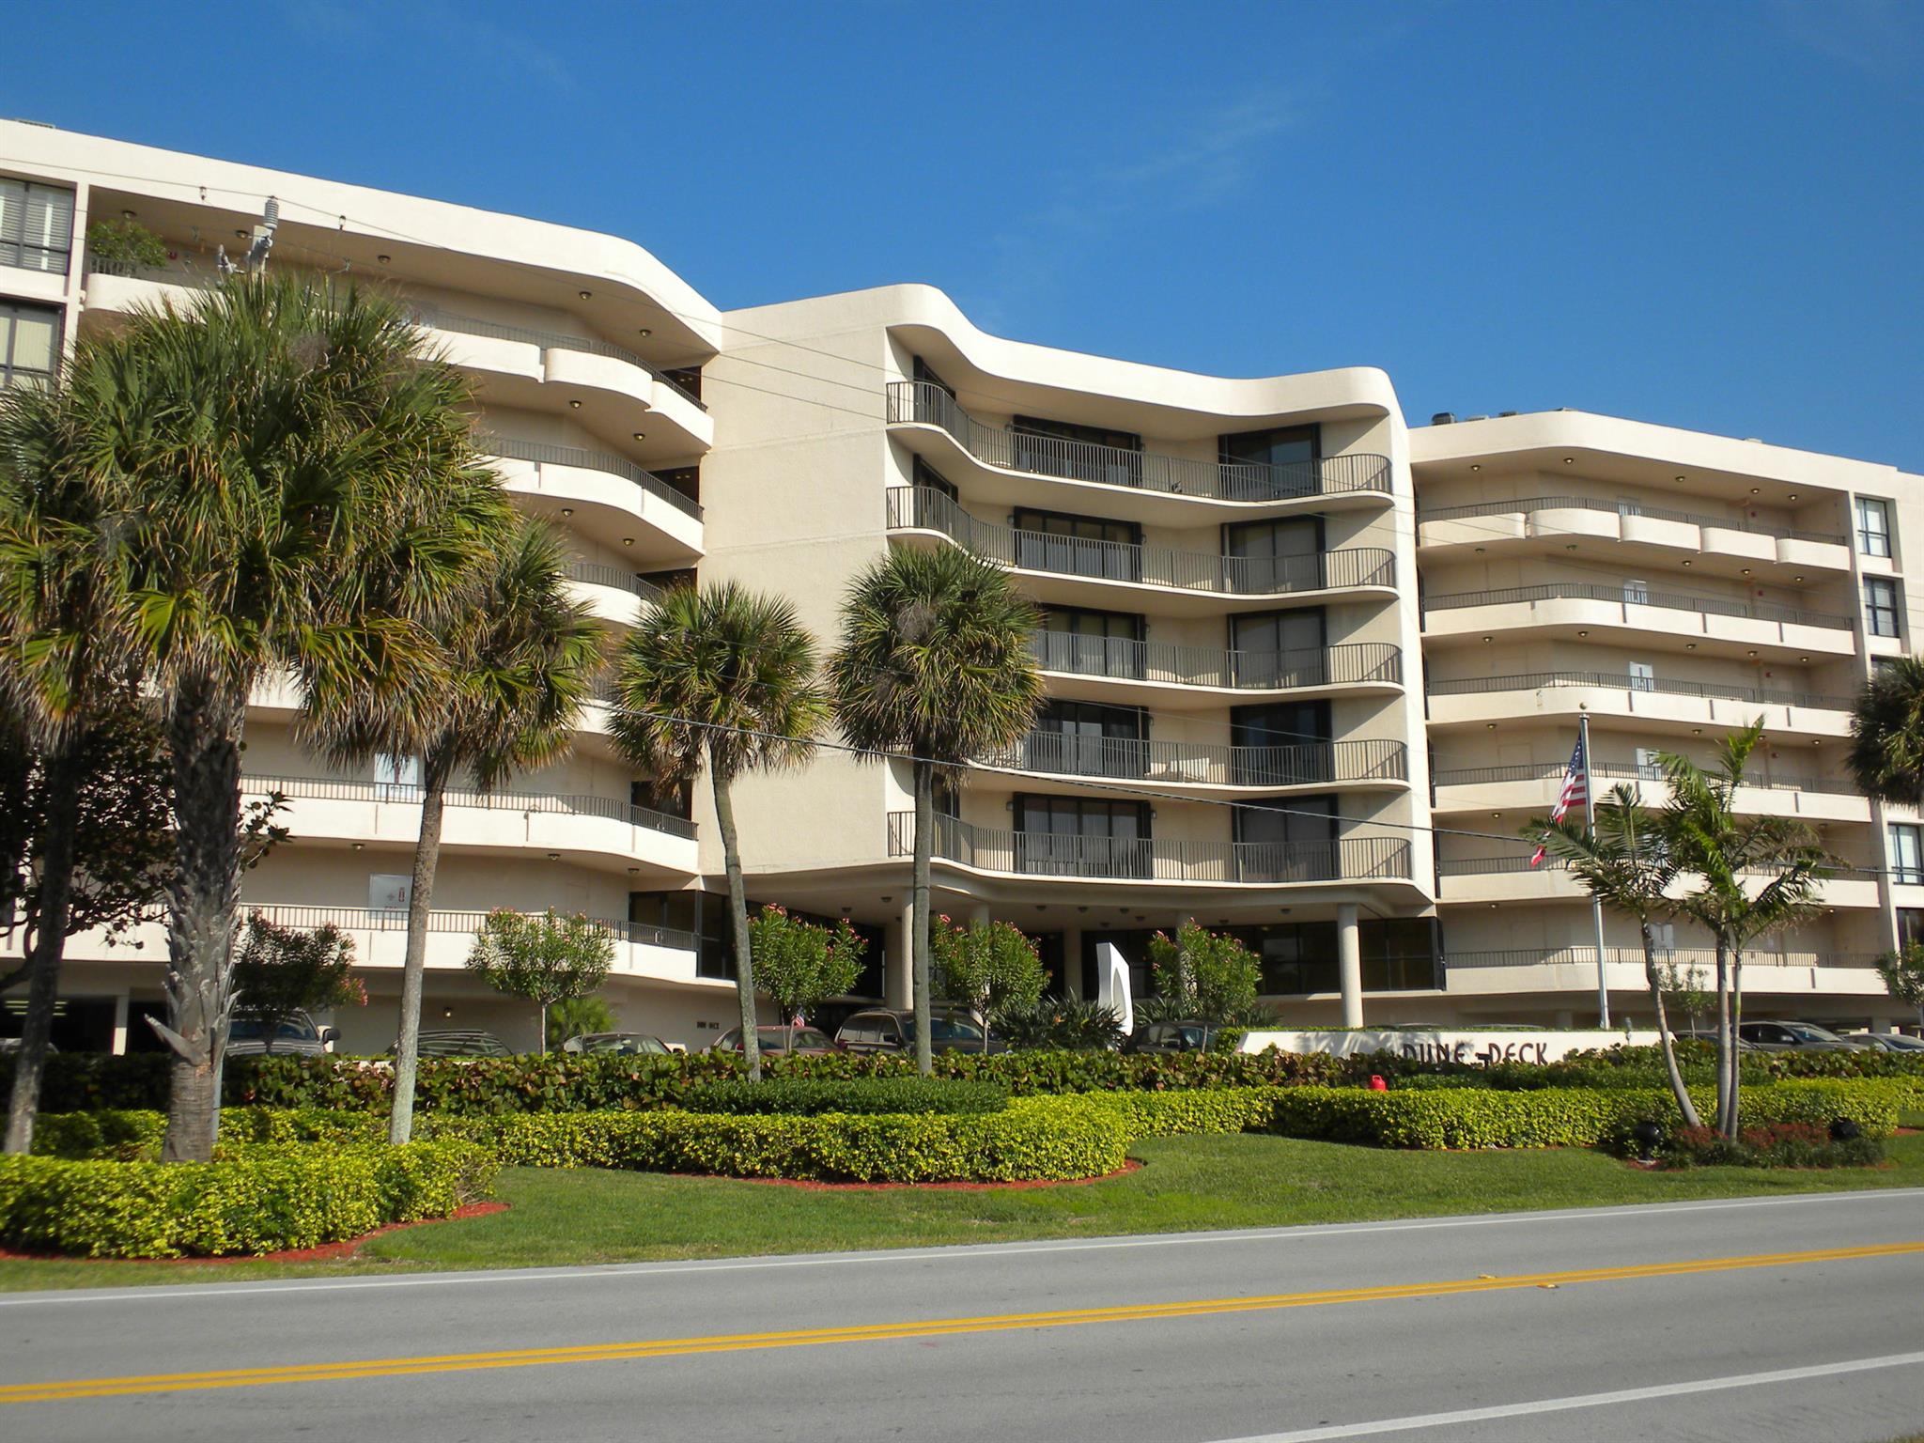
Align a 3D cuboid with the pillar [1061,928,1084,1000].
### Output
[{"bbox_3d":[3.523,7.637,64.953,0.520,2.550,0.520,5,-11,-27],"label":"pillar"}]

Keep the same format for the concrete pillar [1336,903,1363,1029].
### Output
[{"bbox_3d":[10.605,7.470,55.700,0.630,4.900,0.630,5,-12,-28],"label":"concrete pillar"}]

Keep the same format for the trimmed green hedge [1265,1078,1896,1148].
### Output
[{"bbox_3d":[9.017,5.527,28.885,9.200,0.820,2.500,5,-12,-28],"label":"trimmed green hedge"}]

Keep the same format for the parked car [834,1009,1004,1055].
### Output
[{"bbox_3d":[-0.775,6.378,39.503,1.870,1.740,4.650,5,-12,-28],"label":"parked car"}]

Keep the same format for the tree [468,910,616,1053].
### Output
[{"bbox_3d":[-6.120,4.283,29.540,2.100,3.185,2.100,4,-11,-27],"label":"tree"}]

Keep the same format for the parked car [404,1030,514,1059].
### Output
[{"bbox_3d":[-7.893,5.573,32.382,1.800,1.450,4.700,4,-11,-27],"label":"parked car"}]

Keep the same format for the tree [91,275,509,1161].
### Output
[{"bbox_3d":[-5.417,0.066,16.549,3.433,7.715,3.261,-1,-10,0],"label":"tree"}]

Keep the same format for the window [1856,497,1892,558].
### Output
[{"bbox_3d":[29.393,-6.224,66.280,1.420,1.880,0.150,5,-12,-28],"label":"window"}]

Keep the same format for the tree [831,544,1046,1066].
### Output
[{"bbox_3d":[-0.354,1.544,28.159,2.941,8.127,2.794,-1,-10,0],"label":"tree"}]

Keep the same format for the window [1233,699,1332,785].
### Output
[{"bbox_3d":[9.026,0.624,58.012,2.850,2.300,0.150,-5,-10,25],"label":"window"}]

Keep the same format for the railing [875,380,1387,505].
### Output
[{"bbox_3d":[4.661,-7.231,55.512,16.000,1.150,2.450,5,-12,-28],"label":"railing"}]

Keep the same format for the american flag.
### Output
[{"bbox_3d":[12.007,1.586,41.329,1.150,2.600,0.500,-2,-10,6],"label":"american flag"}]

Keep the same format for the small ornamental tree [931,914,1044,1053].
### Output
[{"bbox_3d":[0.433,4.717,32.740,1.850,3.181,1.850,0,-9,0],"label":"small ornamental tree"}]

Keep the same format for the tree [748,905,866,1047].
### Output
[{"bbox_3d":[-2.617,4.754,34.605,2.000,3.364,2.000,-1,-11,0],"label":"tree"}]

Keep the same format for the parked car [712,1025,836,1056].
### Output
[{"bbox_3d":[-2.984,5.843,34.683,1.800,1.430,4.750,4,-11,-27],"label":"parked car"}]

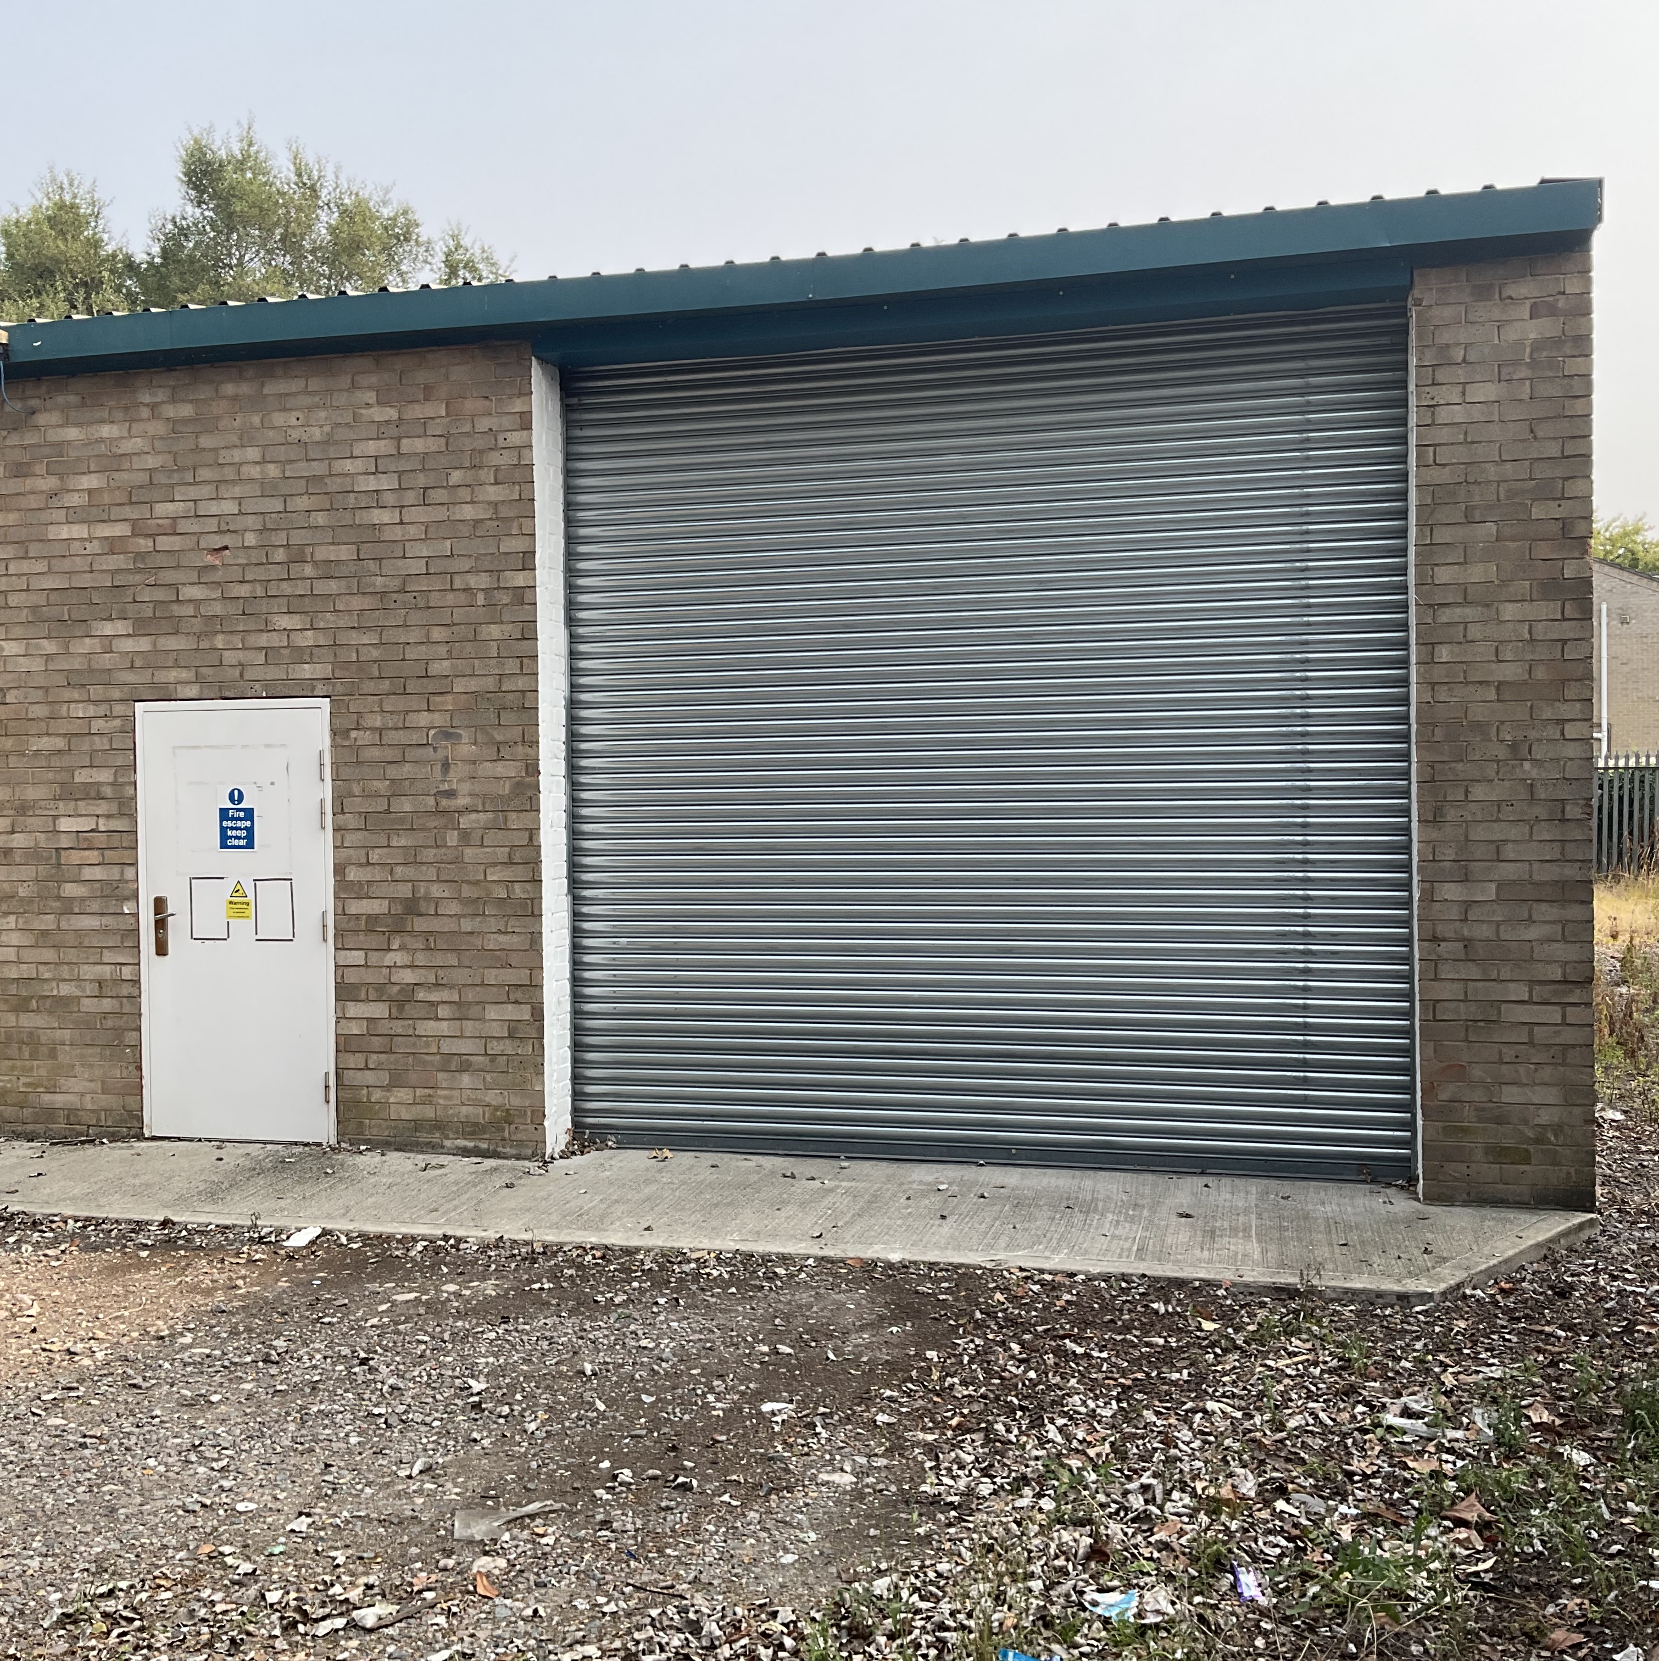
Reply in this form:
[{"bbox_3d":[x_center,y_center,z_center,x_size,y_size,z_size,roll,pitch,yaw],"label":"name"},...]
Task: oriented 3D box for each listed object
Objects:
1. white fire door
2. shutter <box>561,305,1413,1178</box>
[{"bbox_3d":[-2.674,0.410,8.418,0.995,1.990,0.080,0,1,15],"label":"white fire door"},{"bbox_3d":[0.574,-0.324,7.808,3.590,3.470,0.100,0,1,15],"label":"shutter"}]

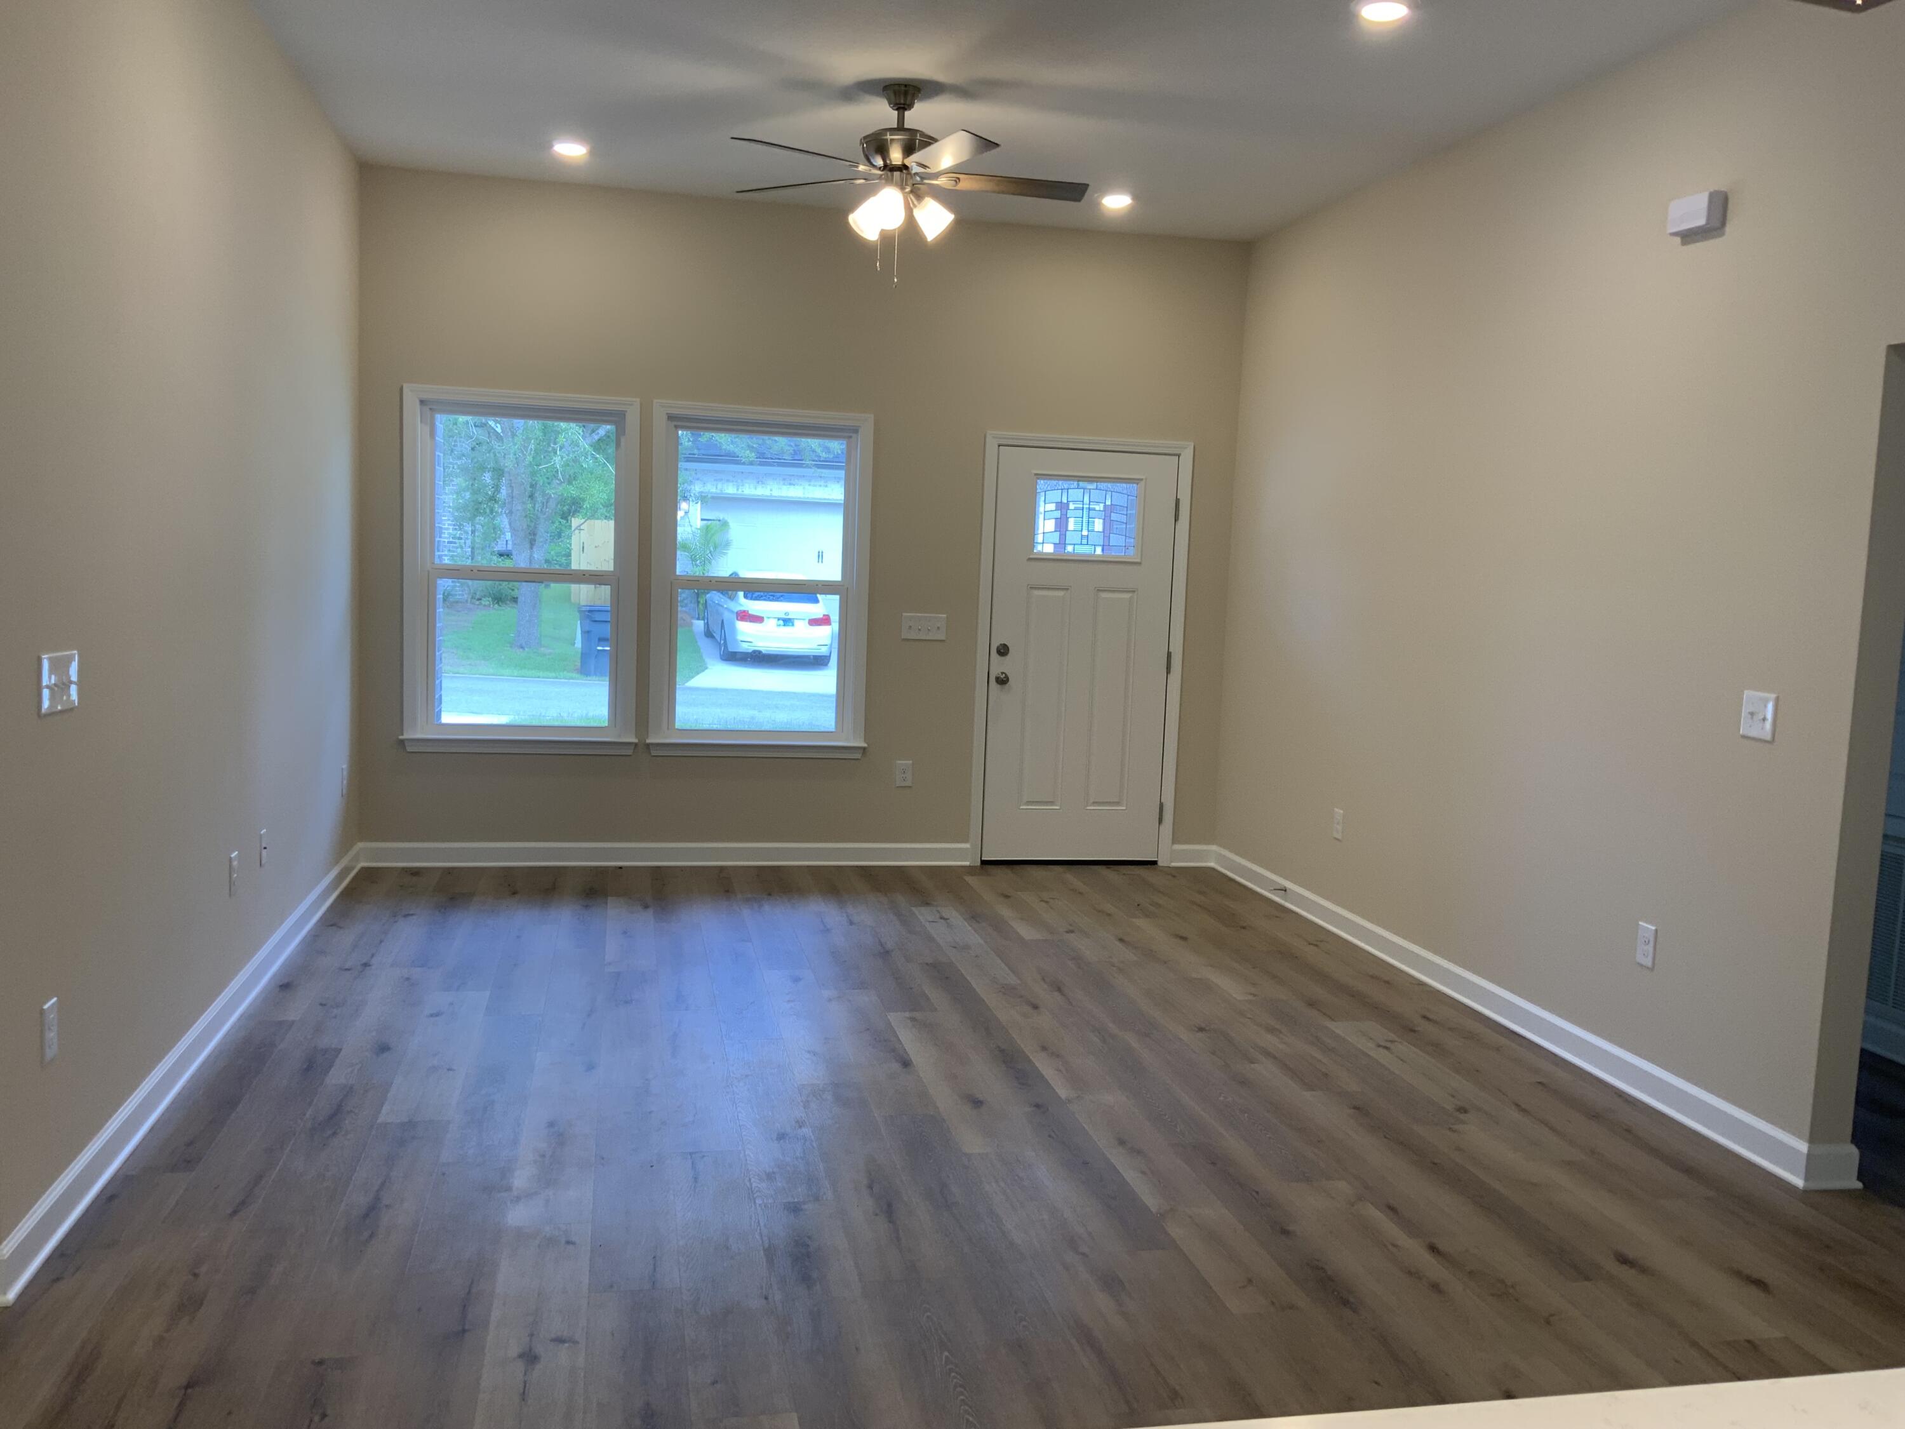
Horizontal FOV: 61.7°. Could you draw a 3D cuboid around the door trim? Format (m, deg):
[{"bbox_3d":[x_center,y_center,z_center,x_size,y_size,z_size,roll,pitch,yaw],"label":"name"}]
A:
[{"bbox_3d":[0.635,-0.291,7.797,1.036,2.095,0.030,1,6,-12],"label":"door trim"}]

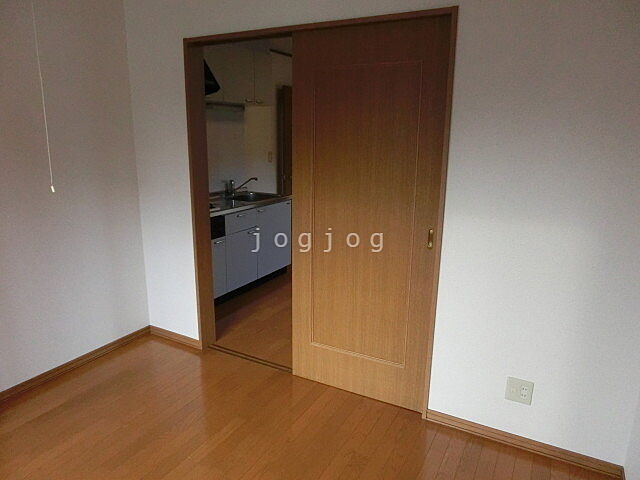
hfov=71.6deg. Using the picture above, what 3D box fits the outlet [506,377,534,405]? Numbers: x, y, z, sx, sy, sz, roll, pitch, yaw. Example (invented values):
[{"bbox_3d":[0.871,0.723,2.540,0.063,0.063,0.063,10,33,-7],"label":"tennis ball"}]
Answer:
[{"bbox_3d":[0.947,0.724,2.110,0.116,0.121,0.010,8,15,27],"label":"outlet"}]

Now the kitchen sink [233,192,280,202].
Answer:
[{"bbox_3d":[-0.700,-0.345,4.502,0.420,0.170,0.540,8,15,27],"label":"kitchen sink"}]

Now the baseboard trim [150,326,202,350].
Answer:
[{"bbox_3d":[-1.056,0.708,3.212,0.495,0.065,0.013,8,15,27],"label":"baseboard trim"}]

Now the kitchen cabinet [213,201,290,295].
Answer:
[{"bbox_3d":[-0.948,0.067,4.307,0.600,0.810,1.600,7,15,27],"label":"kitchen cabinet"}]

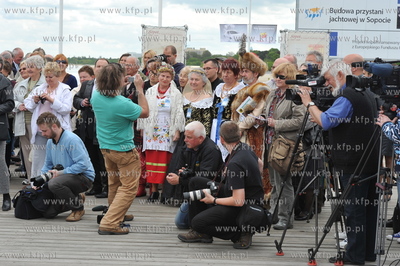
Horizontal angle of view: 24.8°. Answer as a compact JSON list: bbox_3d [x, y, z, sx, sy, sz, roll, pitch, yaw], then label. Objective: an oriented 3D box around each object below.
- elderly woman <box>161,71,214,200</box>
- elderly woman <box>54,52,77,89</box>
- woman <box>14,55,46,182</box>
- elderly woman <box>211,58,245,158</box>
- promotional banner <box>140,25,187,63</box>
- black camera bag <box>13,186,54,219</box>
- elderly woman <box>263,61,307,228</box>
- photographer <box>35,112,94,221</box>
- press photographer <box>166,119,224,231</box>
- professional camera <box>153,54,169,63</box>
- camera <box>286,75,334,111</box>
[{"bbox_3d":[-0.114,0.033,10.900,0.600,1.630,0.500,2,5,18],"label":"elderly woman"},{"bbox_3d":[-1.982,-0.242,13.025,0.500,1.680,0.330,1,5,9],"label":"elderly woman"},{"bbox_3d":[-2.277,-0.180,12.228,0.500,1.690,0.380,3,6,33],"label":"woman"},{"bbox_3d":[0.325,-0.012,10.386,0.520,1.665,0.400,2,5,17],"label":"elderly woman"},{"bbox_3d":[-0.712,-1.033,18.000,1.020,2.100,0.060,-1,5,-25],"label":"promotional banner"},{"bbox_3d":[-1.768,0.736,9.696,0.360,0.290,0.270,-3,6,-30],"label":"black camera bag"},{"bbox_3d":[0.842,0.118,9.072,0.430,1.625,0.520,-4,6,-37],"label":"elderly woman"},{"bbox_3d":[-1.448,0.341,9.800,0.620,1.130,0.500,-1,5,-22],"label":"photographer"},{"bbox_3d":[-0.047,0.406,9.500,0.640,1.090,0.500,-1,5,-21],"label":"press photographer"},{"bbox_3d":[-0.525,-0.981,12.150,0.150,0.118,0.235,4,11,42],"label":"professional camera"},{"bbox_3d":[0.980,-0.363,8.150,0.430,0.310,0.200,2,5,16],"label":"camera"}]

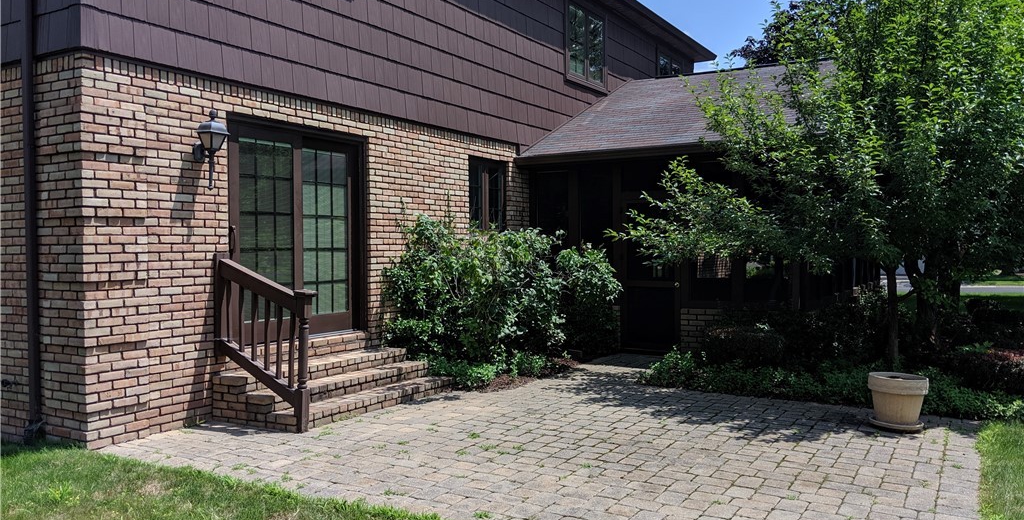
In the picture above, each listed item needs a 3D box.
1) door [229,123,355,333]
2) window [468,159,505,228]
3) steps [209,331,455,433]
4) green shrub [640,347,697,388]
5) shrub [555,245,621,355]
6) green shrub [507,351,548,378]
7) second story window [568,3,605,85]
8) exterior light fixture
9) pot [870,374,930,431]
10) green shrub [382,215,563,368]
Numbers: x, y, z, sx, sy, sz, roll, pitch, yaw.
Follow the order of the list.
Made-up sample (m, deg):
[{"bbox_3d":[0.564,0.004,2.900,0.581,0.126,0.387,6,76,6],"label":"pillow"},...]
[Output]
[{"bbox_3d":[-2.030,-0.242,7.683,0.120,1.980,1.760,0,1,31],"label":"door"},{"bbox_3d":[-0.347,-0.840,10.466,0.110,0.940,0.880,0,1,31],"label":"window"},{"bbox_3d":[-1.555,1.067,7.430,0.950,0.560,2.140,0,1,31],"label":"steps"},{"bbox_3d":[1.686,1.110,8.505,0.520,0.380,0.550,0,1,31],"label":"green shrub"},{"bbox_3d":[0.906,0.525,10.470,0.850,1.460,0.880,0,1,0],"label":"shrub"},{"bbox_3d":[0.173,1.147,8.995,0.420,0.300,0.430,0,1,31],"label":"green shrub"},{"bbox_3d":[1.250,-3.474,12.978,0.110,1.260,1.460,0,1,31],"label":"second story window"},{"bbox_3d":[-2.478,-0.898,6.560,0.270,0.655,0.200,0,1,31],"label":"exterior light fixture"},{"bbox_3d":[3.195,1.177,6.631,0.450,0.400,0.450,0,1,31],"label":"pot"},{"bbox_3d":[-0.347,0.428,9.296,1.060,1.740,2.300,0,1,31],"label":"green shrub"}]

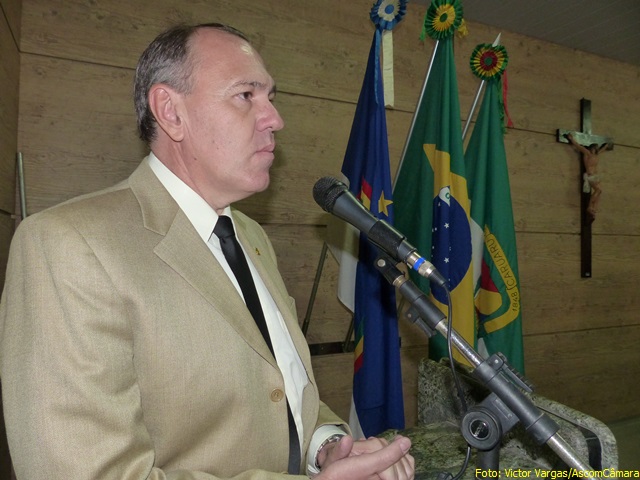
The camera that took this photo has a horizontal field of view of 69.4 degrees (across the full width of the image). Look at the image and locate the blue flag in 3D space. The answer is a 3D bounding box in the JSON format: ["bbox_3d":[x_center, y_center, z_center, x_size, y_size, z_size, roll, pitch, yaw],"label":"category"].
[{"bbox_3d":[0.215,-0.029,2.050,0.320,1.840,0.220,0,-2,-5],"label":"blue flag"}]

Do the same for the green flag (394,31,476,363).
[{"bbox_3d":[0.537,-0.056,2.150,0.370,1.830,0.240,0,-2,-5],"label":"green flag"}]

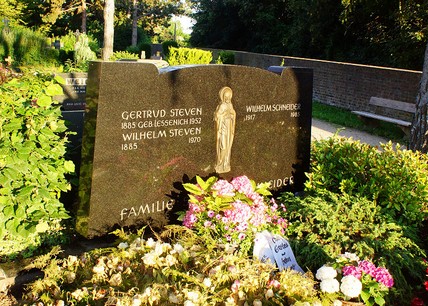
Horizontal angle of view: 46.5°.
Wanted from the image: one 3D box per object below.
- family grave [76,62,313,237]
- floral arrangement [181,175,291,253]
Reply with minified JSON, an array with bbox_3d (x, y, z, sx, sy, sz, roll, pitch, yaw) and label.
[{"bbox_3d":[0.020,-0.114,3.598,2.123,1.053,0.148,-7,15,-42],"label":"family grave"},{"bbox_3d":[0.128,0.378,3.109,0.560,0.410,0.420,-2,15,-28],"label":"floral arrangement"}]

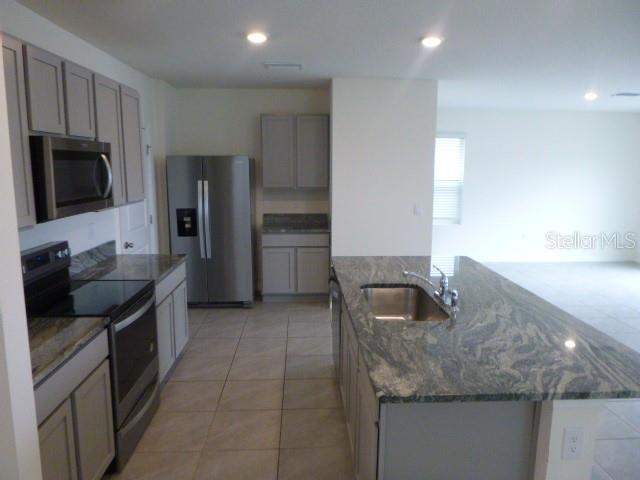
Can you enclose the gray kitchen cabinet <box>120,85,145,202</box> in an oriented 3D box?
[{"bbox_3d":[-1.624,-0.736,3.649,0.310,0.876,0.419,0,10,-2],"label":"gray kitchen cabinet"}]

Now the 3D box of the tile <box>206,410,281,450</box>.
[{"bbox_3d":[-0.483,1.236,3.006,0.452,0.010,0.452,0,9,-2],"label":"tile"}]

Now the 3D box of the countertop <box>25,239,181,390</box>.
[{"bbox_3d":[-1.435,0.295,2.876,0.640,0.155,2.470,0,9,-2],"label":"countertop"}]

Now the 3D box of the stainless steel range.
[{"bbox_3d":[-1.423,0.651,2.852,0.650,1.185,0.762,0,9,-2],"label":"stainless steel range"}]

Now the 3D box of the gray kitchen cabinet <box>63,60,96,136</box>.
[{"bbox_3d":[-1.448,-0.827,2.793,0.020,0.400,0.350,0,9,-2],"label":"gray kitchen cabinet"}]

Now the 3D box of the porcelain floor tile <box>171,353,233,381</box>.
[{"bbox_3d":[-0.977,1.070,3.837,0.453,0.010,0.453,0,9,-3],"label":"porcelain floor tile"}]

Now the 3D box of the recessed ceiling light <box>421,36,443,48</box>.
[{"bbox_3d":[0.849,-1.495,3.511,0.160,0.020,0.160,0,9,-3],"label":"recessed ceiling light"}]

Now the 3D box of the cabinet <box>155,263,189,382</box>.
[{"bbox_3d":[-1.446,0.651,3.555,0.628,0.860,0.915,0,9,-3],"label":"cabinet"}]

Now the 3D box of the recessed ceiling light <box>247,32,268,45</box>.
[{"bbox_3d":[-0.464,-1.497,3.425,0.170,0.025,0.170,0,9,-2],"label":"recessed ceiling light"}]

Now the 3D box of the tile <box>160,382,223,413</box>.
[{"bbox_3d":[-0.959,1.162,3.438,0.452,0.010,0.452,0,9,-2],"label":"tile"}]

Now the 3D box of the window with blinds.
[{"bbox_3d":[2.013,-1.026,7.908,0.890,1.530,0.080,0,9,-2],"label":"window with blinds"}]

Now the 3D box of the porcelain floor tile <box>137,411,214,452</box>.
[{"bbox_3d":[-0.936,1.211,2.936,0.453,0.010,0.453,0,9,-3],"label":"porcelain floor tile"}]

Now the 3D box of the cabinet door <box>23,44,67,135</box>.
[{"bbox_3d":[-1.437,-0.772,2.433,0.022,0.405,0.340,0,9,-2],"label":"cabinet door"}]

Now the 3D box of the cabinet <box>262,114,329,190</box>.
[{"bbox_3d":[-0.298,-1.091,5.802,0.810,0.890,0.335,0,9,-2],"label":"cabinet"}]

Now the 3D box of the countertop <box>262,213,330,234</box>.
[{"bbox_3d":[-0.294,-0.203,5.781,0.816,0.165,0.640,0,9,-3],"label":"countertop"}]

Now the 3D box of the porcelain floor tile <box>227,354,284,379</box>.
[{"bbox_3d":[-0.520,1.070,3.858,0.453,0.010,0.453,0,9,-3],"label":"porcelain floor tile"}]

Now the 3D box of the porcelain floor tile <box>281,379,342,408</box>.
[{"bbox_3d":[-0.044,1.140,3.427,0.453,0.010,0.453,0,9,-3],"label":"porcelain floor tile"}]

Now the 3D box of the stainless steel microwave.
[{"bbox_3d":[-1.543,-0.371,2.678,0.410,0.425,0.758,0,9,-2],"label":"stainless steel microwave"}]

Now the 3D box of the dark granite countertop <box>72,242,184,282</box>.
[{"bbox_3d":[-1.433,0.151,3.485,0.650,0.150,0.930,0,9,-3],"label":"dark granite countertop"}]

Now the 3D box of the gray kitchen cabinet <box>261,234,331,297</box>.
[{"bbox_3d":[-0.296,0.298,5.874,0.809,0.855,0.610,0,9,-3],"label":"gray kitchen cabinet"}]

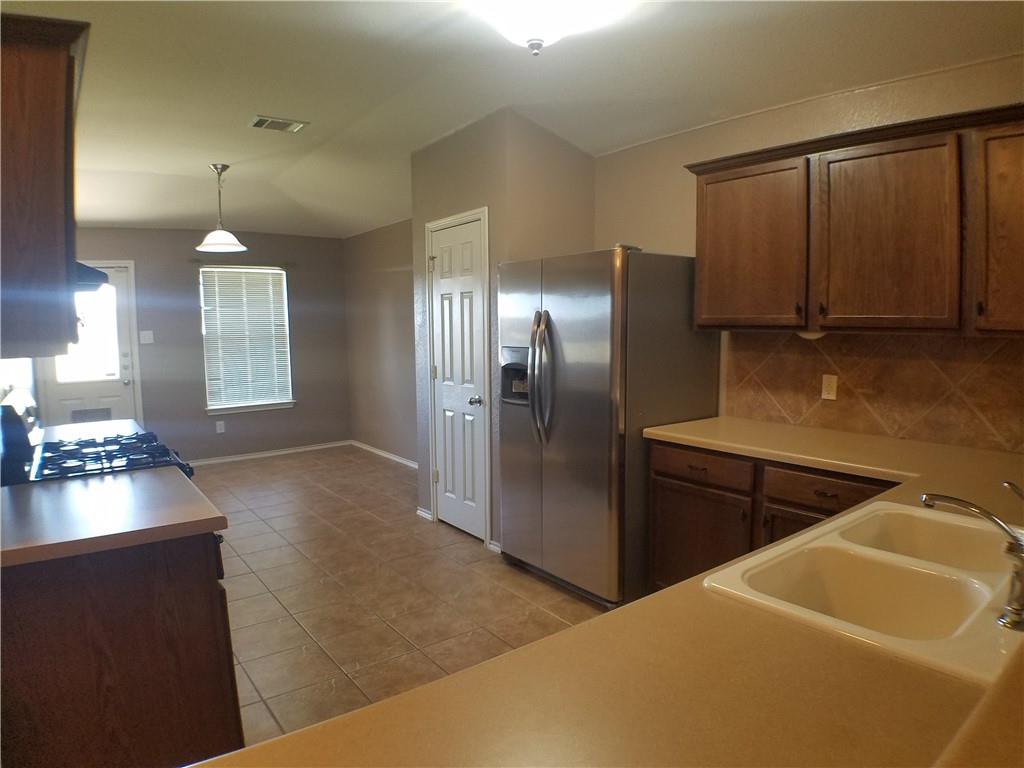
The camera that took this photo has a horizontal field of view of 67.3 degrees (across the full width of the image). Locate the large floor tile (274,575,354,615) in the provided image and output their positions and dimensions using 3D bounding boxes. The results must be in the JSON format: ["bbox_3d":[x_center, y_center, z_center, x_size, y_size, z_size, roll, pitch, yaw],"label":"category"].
[{"bbox_3d":[-1.032,1.100,3.978,0.338,0.012,0.365,-5,6,-34],"label":"large floor tile"}]

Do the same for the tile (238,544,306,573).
[{"bbox_3d":[-1.377,1.021,4.469,0.335,0.010,0.335,-5,8,-33],"label":"tile"}]

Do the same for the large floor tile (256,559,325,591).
[{"bbox_3d":[-1.238,1.075,4.314,0.338,0.012,0.365,-5,6,-34],"label":"large floor tile"}]

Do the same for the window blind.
[{"bbox_3d":[-2.510,-0.432,7.309,0.810,1.330,0.060,-5,8,-33],"label":"window blind"}]

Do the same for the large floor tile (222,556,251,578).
[{"bbox_3d":[-1.658,1.046,4.282,0.335,0.010,0.335,-5,8,-33],"label":"large floor tile"}]

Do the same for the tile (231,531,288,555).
[{"bbox_3d":[-1.627,1.030,4.948,0.338,0.012,0.365,-5,6,-34],"label":"tile"}]

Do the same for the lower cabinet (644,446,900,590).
[{"bbox_3d":[1.174,0.697,3.101,0.600,0.880,1.100,-6,8,-38],"label":"lower cabinet"}]

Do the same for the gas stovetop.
[{"bbox_3d":[-1.554,0.243,2.936,0.510,0.080,0.760,-5,8,-33],"label":"gas stovetop"}]

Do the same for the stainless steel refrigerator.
[{"bbox_3d":[0.495,0.170,4.242,0.780,1.725,0.970,-4,6,-33],"label":"stainless steel refrigerator"}]

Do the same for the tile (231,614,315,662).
[{"bbox_3d":[-1.094,1.146,3.458,0.338,0.012,0.365,-5,6,-34],"label":"tile"}]

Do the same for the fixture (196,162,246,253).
[{"bbox_3d":[-2.312,-1.406,6.129,0.410,0.680,0.410,-4,6,-33],"label":"fixture"}]

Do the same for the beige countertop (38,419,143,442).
[{"bbox_3d":[-2.109,0.256,3.812,0.540,0.042,0.740,-4,6,-33],"label":"beige countertop"}]

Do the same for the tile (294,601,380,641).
[{"bbox_3d":[-0.811,1.111,3.619,0.335,0.010,0.335,-5,8,-33],"label":"tile"}]

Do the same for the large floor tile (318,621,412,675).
[{"bbox_3d":[-0.623,1.141,3.337,0.335,0.010,0.335,-5,8,-33],"label":"large floor tile"}]

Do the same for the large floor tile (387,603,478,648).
[{"bbox_3d":[-0.362,1.120,3.562,0.338,0.012,0.365,-5,6,-34],"label":"large floor tile"}]

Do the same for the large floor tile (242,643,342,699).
[{"bbox_3d":[-0.896,1.169,3.137,0.338,0.012,0.365,-5,6,-34],"label":"large floor tile"}]

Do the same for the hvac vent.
[{"bbox_3d":[-1.403,-1.545,4.598,0.320,0.030,0.270,-5,8,-33],"label":"hvac vent"}]

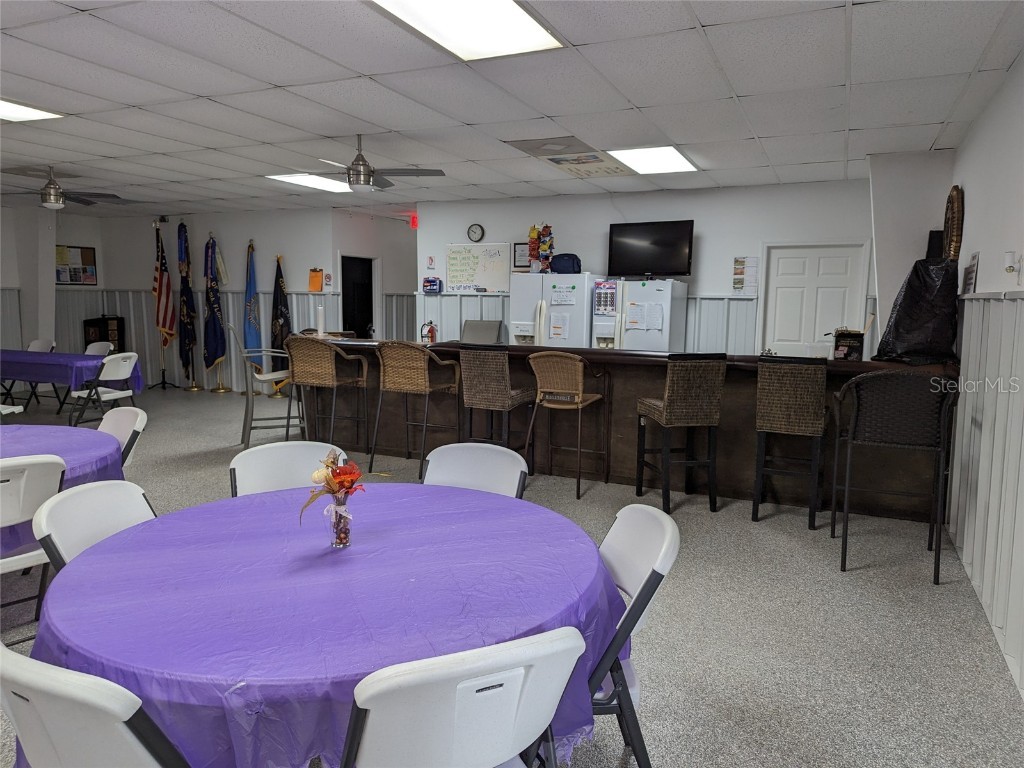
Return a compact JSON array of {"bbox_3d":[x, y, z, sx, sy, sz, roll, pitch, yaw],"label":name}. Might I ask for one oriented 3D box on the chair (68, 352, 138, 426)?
[{"bbox_3d":[-4.188,0.105,7.308,0.520,0.840,0.470,3,7,16],"label":"chair"}]

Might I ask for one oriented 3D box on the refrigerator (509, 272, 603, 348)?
[{"bbox_3d":[0.505,-0.371,8.061,0.880,1.720,0.810,4,8,24],"label":"refrigerator"}]

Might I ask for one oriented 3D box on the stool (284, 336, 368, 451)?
[{"bbox_3d":[-1.625,0.125,6.277,0.560,1.100,0.610,3,7,19],"label":"stool"}]

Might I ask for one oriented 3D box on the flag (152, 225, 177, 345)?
[{"bbox_3d":[-5.337,-1.485,10.905,0.300,1.918,0.210,4,8,24],"label":"flag"}]

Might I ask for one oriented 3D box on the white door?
[{"bbox_3d":[3.116,-0.436,7.481,0.980,2.057,0.100,4,8,24],"label":"white door"}]

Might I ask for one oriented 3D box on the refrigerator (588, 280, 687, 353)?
[{"bbox_3d":[1.361,-0.271,7.622,0.820,1.650,0.840,4,8,24],"label":"refrigerator"}]

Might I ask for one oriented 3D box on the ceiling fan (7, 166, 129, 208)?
[{"bbox_3d":[-4.515,-1.921,6.978,1.300,0.420,1.300,4,8,24],"label":"ceiling fan"}]

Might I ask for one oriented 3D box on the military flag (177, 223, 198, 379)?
[{"bbox_3d":[-4.872,-1.239,10.661,0.240,2.330,0.200,4,8,24],"label":"military flag"}]

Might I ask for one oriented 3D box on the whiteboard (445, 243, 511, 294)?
[{"bbox_3d":[-0.443,-1.456,8.917,0.905,0.605,0.030,4,8,24],"label":"whiteboard"}]

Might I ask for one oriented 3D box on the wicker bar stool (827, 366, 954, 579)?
[{"bbox_3d":[2.115,0.450,3.995,0.600,1.122,0.640,4,8,22],"label":"wicker bar stool"}]

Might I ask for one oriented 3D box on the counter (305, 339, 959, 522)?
[{"bbox_3d":[0.450,0.233,5.817,5.400,1.067,0.720,4,8,24],"label":"counter"}]

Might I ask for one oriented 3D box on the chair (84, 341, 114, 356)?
[{"bbox_3d":[-5.058,-0.051,8.371,0.470,0.850,0.530,4,8,24],"label":"chair"}]

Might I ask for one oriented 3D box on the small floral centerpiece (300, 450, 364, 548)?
[{"bbox_3d":[-0.523,0.331,2.069,0.170,0.280,0.130,1,7,0],"label":"small floral centerpiece"}]

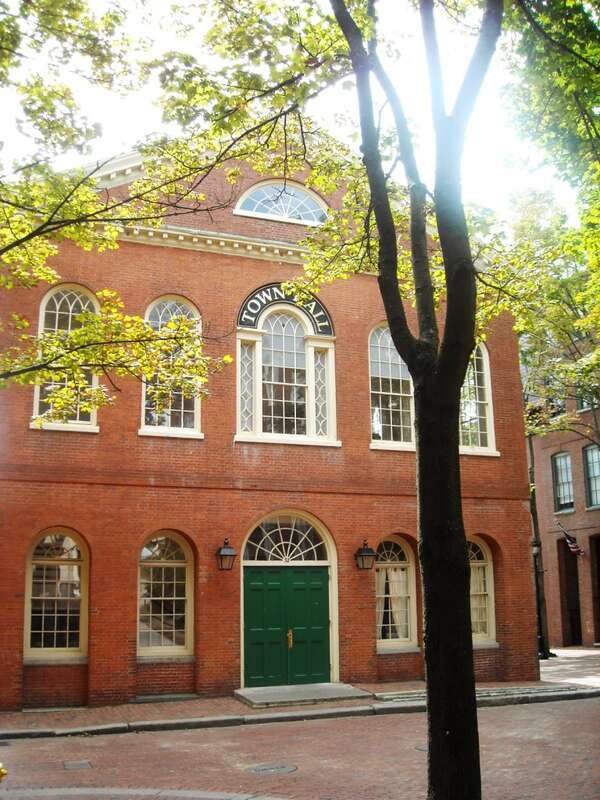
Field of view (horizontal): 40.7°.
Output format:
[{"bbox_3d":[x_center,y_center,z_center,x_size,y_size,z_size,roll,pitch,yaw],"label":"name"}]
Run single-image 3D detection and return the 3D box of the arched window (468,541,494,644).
[{"bbox_3d":[3.902,4.267,18.296,1.168,2.384,0.180,5,-15,-21],"label":"arched window"}]

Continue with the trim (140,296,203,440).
[{"bbox_3d":[-2.627,-0.755,16.609,1.240,2.953,0.180,5,-15,-21],"label":"trim"}]

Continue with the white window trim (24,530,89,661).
[{"bbox_3d":[-4.528,3.557,15.029,1.151,2.348,0.180,5,-15,-21],"label":"white window trim"}]

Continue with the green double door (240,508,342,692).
[{"bbox_3d":[-0.244,3.981,16.394,2.090,3.504,0.220,5,-15,-21],"label":"green double door"}]

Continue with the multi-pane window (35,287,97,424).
[{"bbox_3d":[-4.529,-0.867,15.847,1.301,2.979,0.200,5,-15,-21],"label":"multi-pane window"}]

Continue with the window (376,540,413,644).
[{"bbox_3d":[2.068,4.282,18.196,1.160,2.420,0.140,5,-14,-20],"label":"window"}]

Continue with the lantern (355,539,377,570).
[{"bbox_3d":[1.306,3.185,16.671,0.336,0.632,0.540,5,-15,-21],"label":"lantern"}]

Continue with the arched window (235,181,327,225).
[{"bbox_3d":[-0.353,-4.514,18.488,2.365,1.080,0.180,5,-15,-21],"label":"arched window"}]

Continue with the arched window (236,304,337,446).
[{"bbox_3d":[-0.283,-0.571,17.470,2.354,3.119,0.220,5,-15,-21],"label":"arched window"}]

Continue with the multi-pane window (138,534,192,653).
[{"bbox_3d":[-2.648,3.753,15.772,1.167,2.395,0.180,5,-15,-21],"label":"multi-pane window"}]

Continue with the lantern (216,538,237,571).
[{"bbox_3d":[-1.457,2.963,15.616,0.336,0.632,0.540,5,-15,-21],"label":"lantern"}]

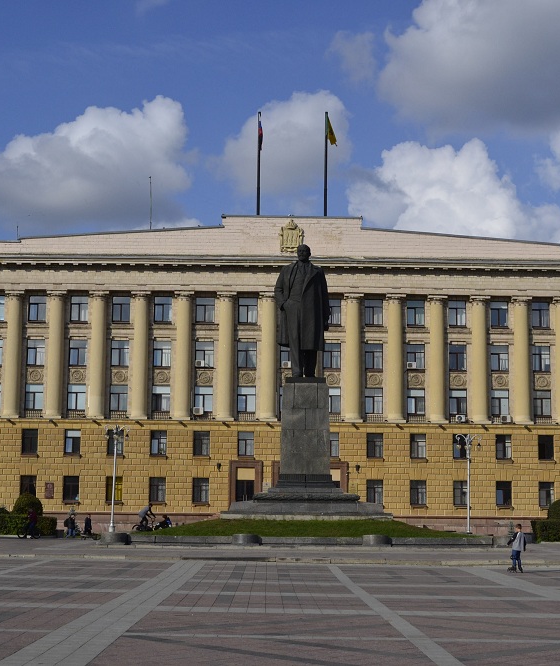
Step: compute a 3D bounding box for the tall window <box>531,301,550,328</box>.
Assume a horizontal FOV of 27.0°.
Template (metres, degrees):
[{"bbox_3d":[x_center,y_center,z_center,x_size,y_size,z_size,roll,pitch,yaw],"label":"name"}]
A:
[{"bbox_3d":[23.029,-1.565,102.837,1.530,2.368,0.250,1,-8,-1],"label":"tall window"}]

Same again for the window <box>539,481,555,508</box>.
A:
[{"bbox_3d":[21.693,13.106,94.766,1.312,2.007,0.250,1,-8,-1],"label":"window"}]

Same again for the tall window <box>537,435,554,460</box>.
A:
[{"bbox_3d":[22.916,9.874,100.391,1.340,2.060,0.250,1,-8,-1],"label":"tall window"}]

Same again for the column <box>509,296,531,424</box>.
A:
[{"bbox_3d":[19.714,2.188,94.036,1.500,10.338,1.450,1,-8,0],"label":"column"}]

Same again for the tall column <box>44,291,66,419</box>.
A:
[{"bbox_3d":[-18.491,1.792,95.839,1.600,10.500,1.500,1,-8,-1],"label":"tall column"}]

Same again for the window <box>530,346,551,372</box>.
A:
[{"bbox_3d":[22.210,2.239,98.973,1.479,2.204,0.250,0,-8,0],"label":"window"}]

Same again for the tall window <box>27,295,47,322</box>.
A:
[{"bbox_3d":[-19.630,-1.930,94.697,1.405,2.073,0.250,1,-8,0],"label":"tall window"}]

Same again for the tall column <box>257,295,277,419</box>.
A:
[{"bbox_3d":[-1.029,1.976,96.028,1.600,10.500,1.500,1,-8,-1],"label":"tall column"}]

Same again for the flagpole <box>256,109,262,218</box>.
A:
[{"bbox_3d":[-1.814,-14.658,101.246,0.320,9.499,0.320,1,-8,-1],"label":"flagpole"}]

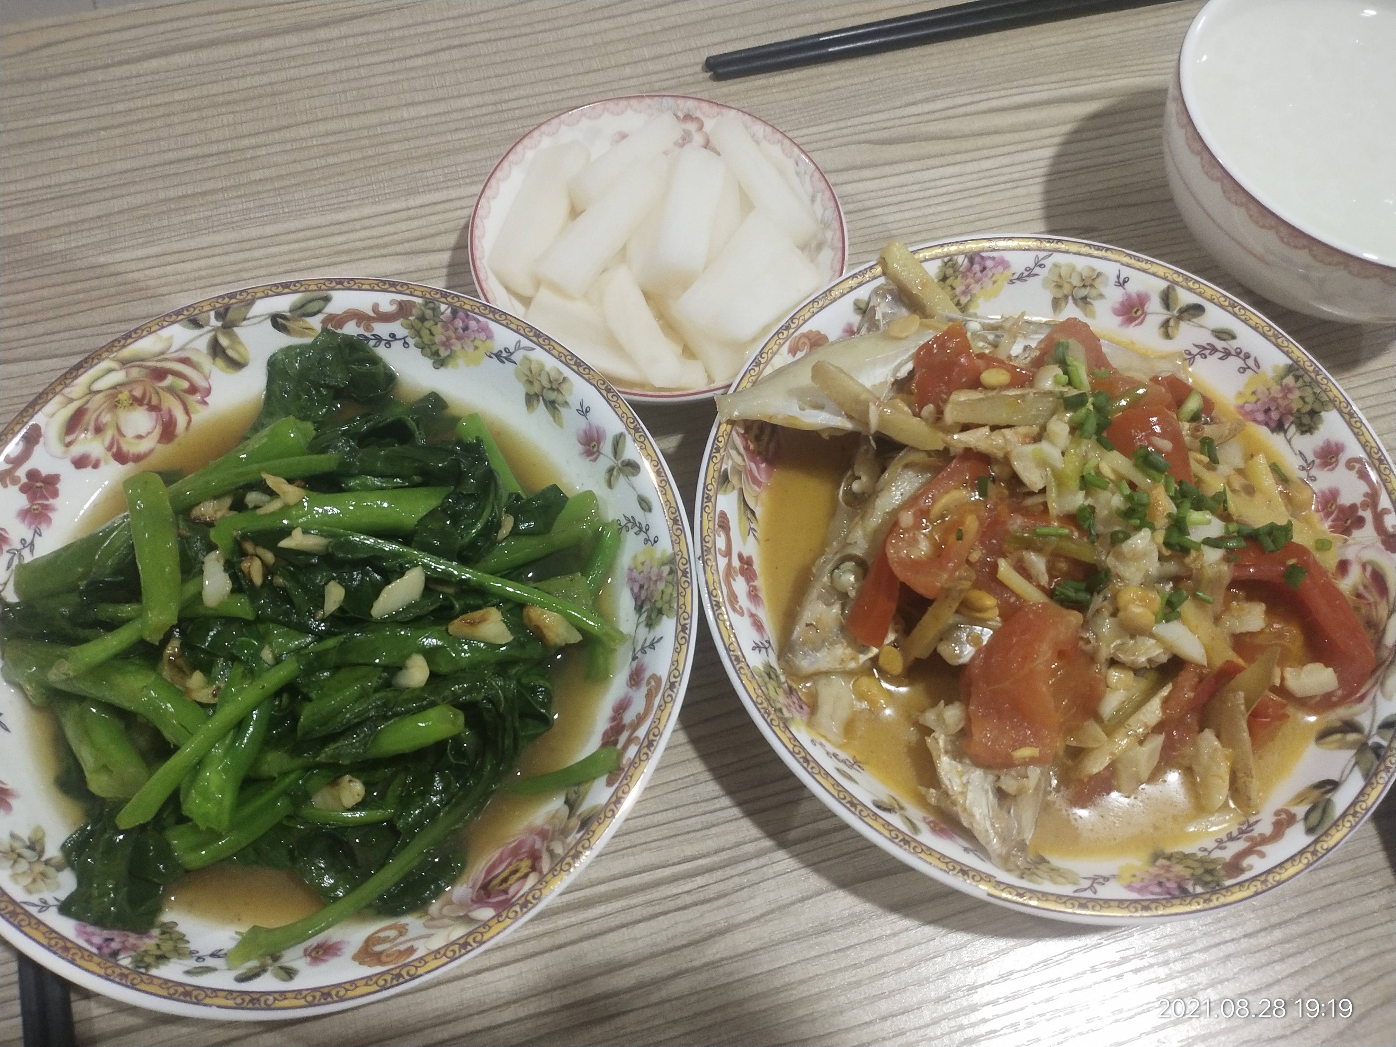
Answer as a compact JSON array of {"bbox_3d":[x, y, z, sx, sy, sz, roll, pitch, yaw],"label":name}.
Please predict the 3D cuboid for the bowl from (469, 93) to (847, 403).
[{"bbox_3d":[-0.012,-0.080,0.372,0.113,0.027,0.113,0,65,0],"label":"bowl"}]

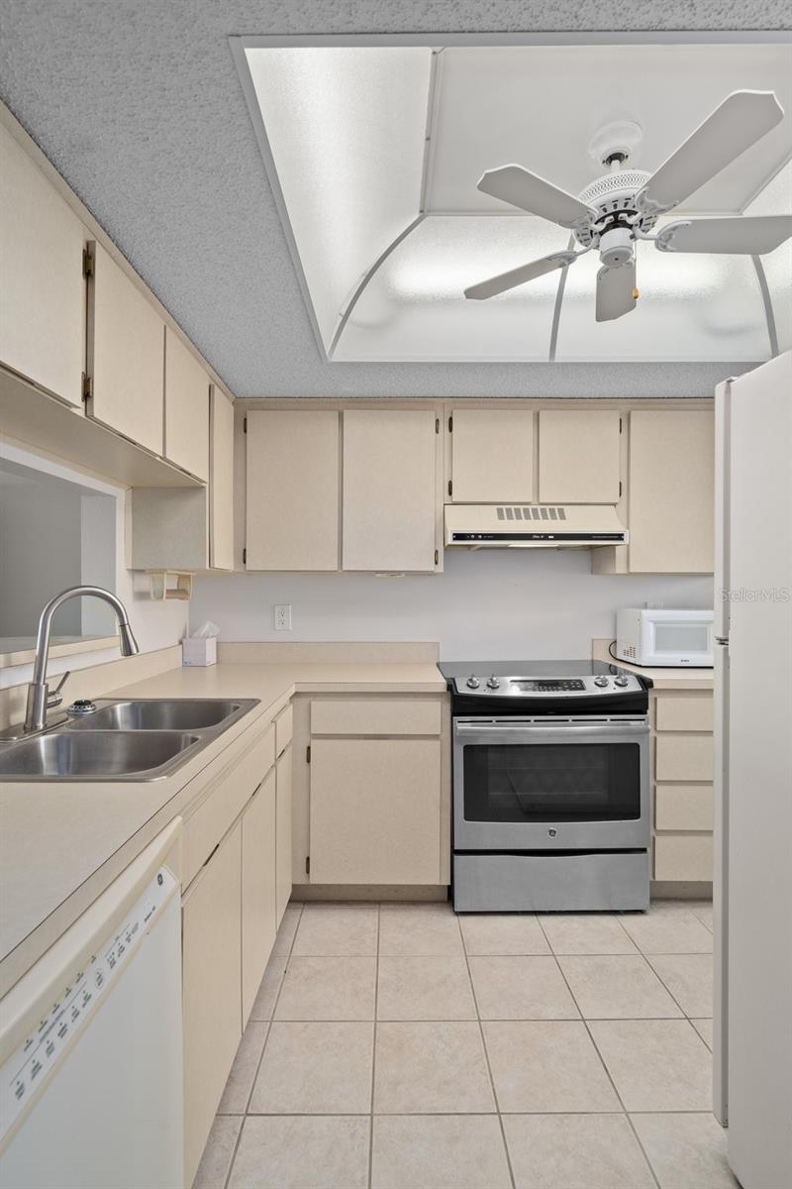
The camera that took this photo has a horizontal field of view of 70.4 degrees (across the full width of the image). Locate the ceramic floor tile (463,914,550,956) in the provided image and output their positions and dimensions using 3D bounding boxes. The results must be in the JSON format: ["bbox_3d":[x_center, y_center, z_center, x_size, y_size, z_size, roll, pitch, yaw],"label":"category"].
[{"bbox_3d":[0.397,1.252,2.086,0.302,0.010,0.294,0,0,0],"label":"ceramic floor tile"}]

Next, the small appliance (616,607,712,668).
[{"bbox_3d":[1.315,0.202,2.650,0.450,0.260,0.320,0,0,0],"label":"small appliance"}]

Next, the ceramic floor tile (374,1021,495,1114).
[{"bbox_3d":[0.097,1.263,1.507,0.303,0.010,0.295,0,0,0],"label":"ceramic floor tile"}]

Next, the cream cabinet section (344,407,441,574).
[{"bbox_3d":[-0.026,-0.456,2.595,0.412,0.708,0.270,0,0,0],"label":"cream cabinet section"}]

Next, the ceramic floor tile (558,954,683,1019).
[{"bbox_3d":[0.704,1.253,1.795,0.302,0.010,0.294,0,0,0],"label":"ceramic floor tile"}]

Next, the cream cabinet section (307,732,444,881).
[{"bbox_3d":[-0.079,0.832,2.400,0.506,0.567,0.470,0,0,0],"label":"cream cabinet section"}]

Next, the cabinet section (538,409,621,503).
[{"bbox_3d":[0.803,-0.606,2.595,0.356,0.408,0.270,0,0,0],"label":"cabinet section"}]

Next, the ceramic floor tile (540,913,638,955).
[{"bbox_3d":[0.702,1.252,2.088,0.302,0.010,0.294,0,0,0],"label":"ceramic floor tile"}]

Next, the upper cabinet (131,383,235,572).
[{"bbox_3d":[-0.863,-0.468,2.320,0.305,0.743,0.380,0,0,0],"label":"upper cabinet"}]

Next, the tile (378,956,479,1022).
[{"bbox_3d":[0.095,1.263,1.804,0.303,0.010,0.295,0,0,0],"label":"tile"}]

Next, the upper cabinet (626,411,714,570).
[{"bbox_3d":[1.220,-0.460,2.640,0.450,0.740,0.320,0,0,0],"label":"upper cabinet"}]

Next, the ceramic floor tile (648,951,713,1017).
[{"bbox_3d":[1.009,1.253,1.797,0.302,0.010,0.294,0,0,0],"label":"ceramic floor tile"}]

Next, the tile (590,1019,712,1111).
[{"bbox_3d":[0.706,1.254,1.501,0.302,0.010,0.294,0,0,0],"label":"tile"}]

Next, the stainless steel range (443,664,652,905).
[{"bbox_3d":[0.600,0.797,2.460,0.785,0.920,0.670,0,0,0],"label":"stainless steel range"}]

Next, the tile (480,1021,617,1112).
[{"bbox_3d":[0.401,1.254,1.499,0.302,0.010,0.294,0,0,0],"label":"tile"}]

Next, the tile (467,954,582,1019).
[{"bbox_3d":[0.402,1.263,1.807,0.303,0.010,0.295,0,0,0],"label":"tile"}]

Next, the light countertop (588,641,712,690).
[{"bbox_3d":[1.260,0.295,2.490,0.560,0.147,0.620,0,0,0],"label":"light countertop"}]

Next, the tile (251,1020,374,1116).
[{"bbox_3d":[-0.210,1.264,1.505,0.303,0.010,0.295,0,0,0],"label":"tile"}]

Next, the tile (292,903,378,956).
[{"bbox_3d":[-0.215,1.263,2.099,0.303,0.010,0.295,0,0,0],"label":"tile"}]

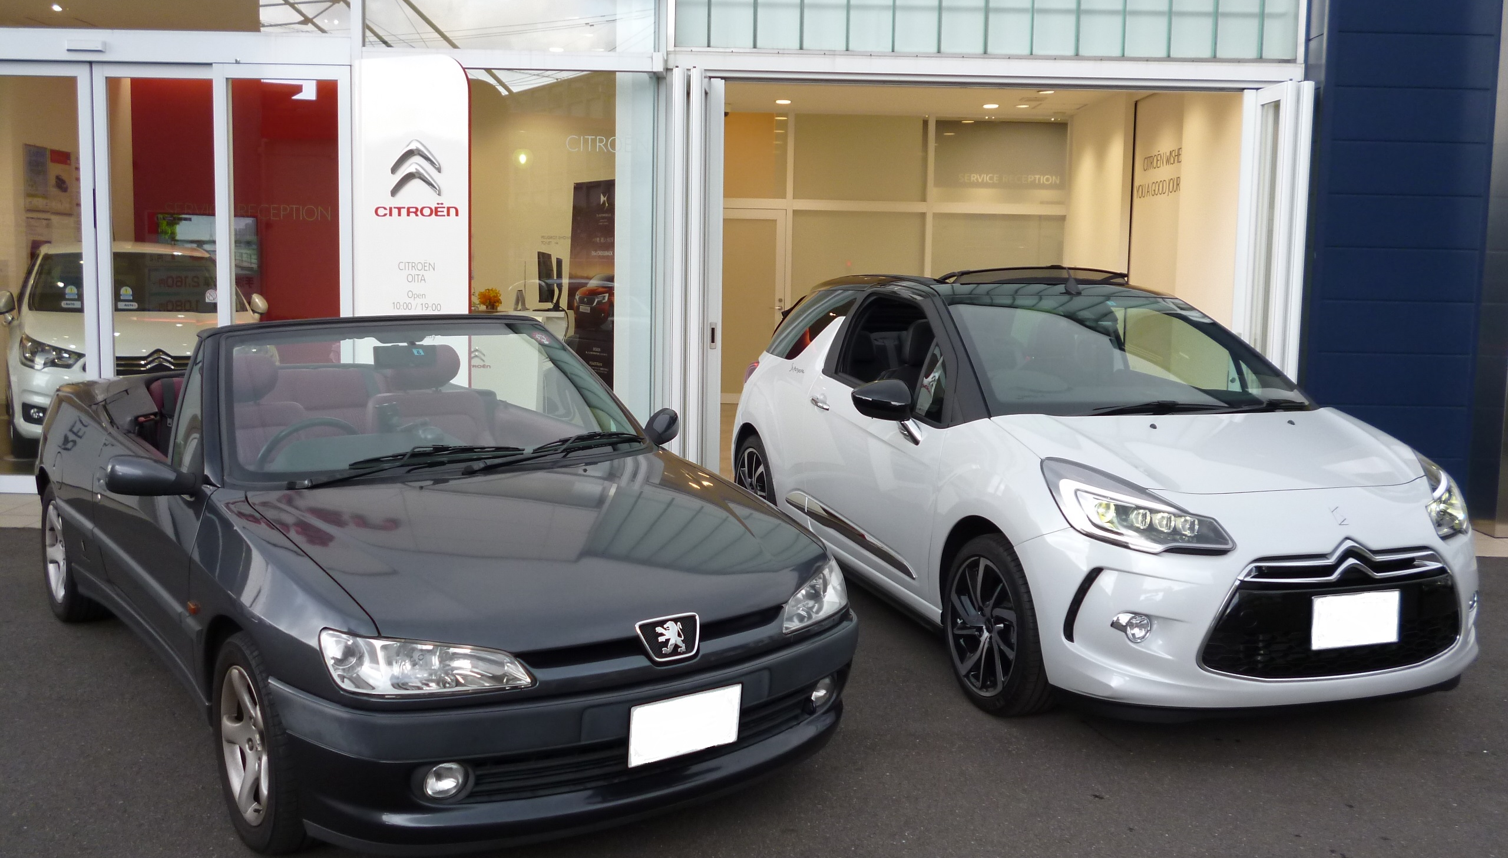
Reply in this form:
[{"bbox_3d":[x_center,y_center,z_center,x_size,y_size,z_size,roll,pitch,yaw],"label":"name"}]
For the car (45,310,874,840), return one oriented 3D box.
[{"bbox_3d":[-1.395,0.242,4.990,1.760,1.310,4.140,-5,10,-36],"label":"car"}]

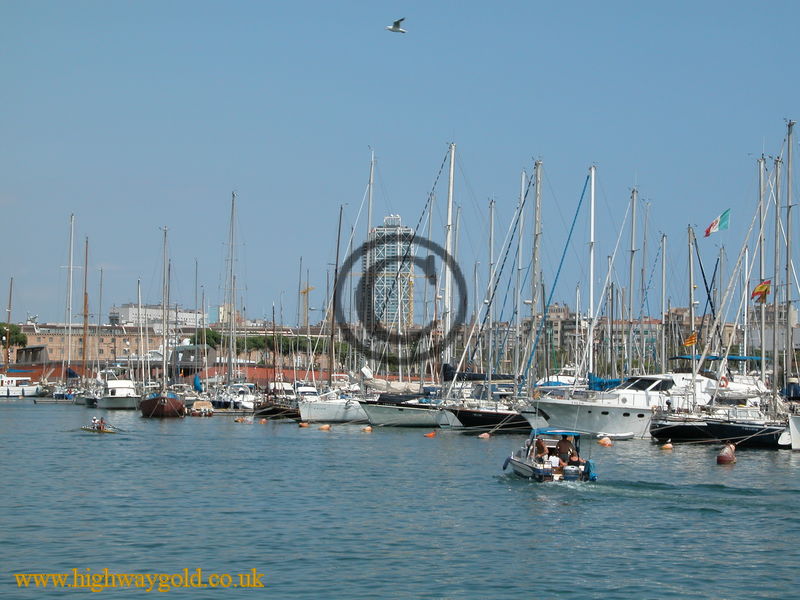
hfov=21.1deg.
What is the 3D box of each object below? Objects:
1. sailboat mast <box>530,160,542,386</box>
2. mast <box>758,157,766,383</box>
[{"bbox_3d":[9.359,-1.213,149.000,0.280,17.000,0.280,2,-2,-12],"label":"sailboat mast"},{"bbox_3d":[21.147,-1.295,125.123,0.240,14.044,0.240,0,-2,0],"label":"mast"}]

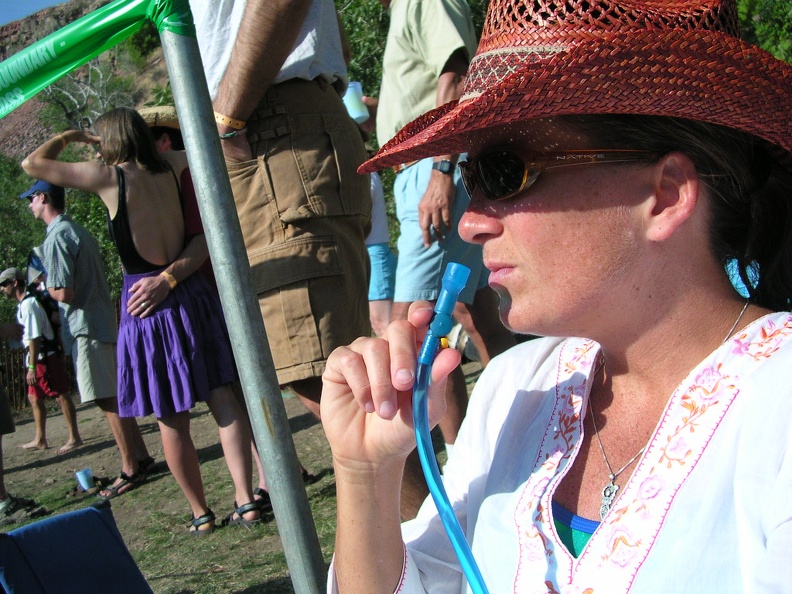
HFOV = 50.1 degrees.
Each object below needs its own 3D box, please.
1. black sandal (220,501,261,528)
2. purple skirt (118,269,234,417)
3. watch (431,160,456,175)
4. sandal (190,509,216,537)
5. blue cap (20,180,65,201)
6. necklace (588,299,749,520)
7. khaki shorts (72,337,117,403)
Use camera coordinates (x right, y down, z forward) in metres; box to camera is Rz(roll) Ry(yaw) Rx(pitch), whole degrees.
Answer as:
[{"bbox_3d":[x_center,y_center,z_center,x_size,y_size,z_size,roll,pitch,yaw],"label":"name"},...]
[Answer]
[{"bbox_3d":[-0.628,0.879,3.420,0.095,0.100,0.250,-6,-1,-38],"label":"black sandal"},{"bbox_3d":[-0.869,0.172,3.350,0.450,0.530,0.370,-6,-1,-30],"label":"purple skirt"},{"bbox_3d":[0.131,-0.359,2.350,0.063,0.042,0.055,8,-4,-14],"label":"watch"},{"bbox_3d":[-0.770,0.894,3.370,0.095,0.100,0.250,-6,-1,-25],"label":"sandal"},{"bbox_3d":[-1.984,-0.620,4.750,0.270,0.140,0.180,-7,-1,-18],"label":"blue cap"},{"bbox_3d":[0.200,0.073,0.600,0.125,0.140,0.140,-8,-2,45],"label":"necklace"},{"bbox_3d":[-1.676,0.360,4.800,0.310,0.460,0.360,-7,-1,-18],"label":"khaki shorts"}]

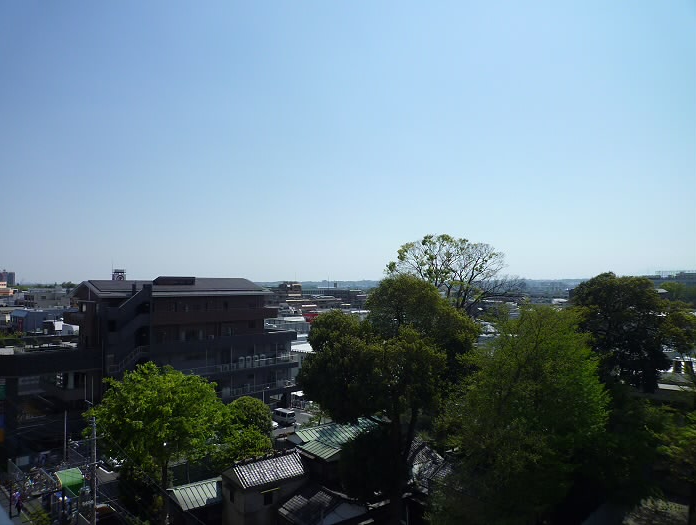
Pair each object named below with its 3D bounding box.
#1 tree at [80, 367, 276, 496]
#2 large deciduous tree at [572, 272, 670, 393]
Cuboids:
[{"bbox_3d":[-15.015,15.218,43.467,15.000,12.800,13.000,0,-2,0],"label":"tree"},{"bbox_3d":[33.004,12.000,60.598,12.000,20.500,11.500,0,-2,0],"label":"large deciduous tree"}]

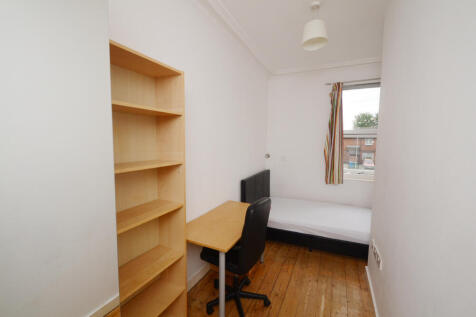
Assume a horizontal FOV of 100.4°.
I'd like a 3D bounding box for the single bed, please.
[{"bbox_3d":[1.208,0.822,3.371,1.980,0.953,1.210,2,5,22],"label":"single bed"}]

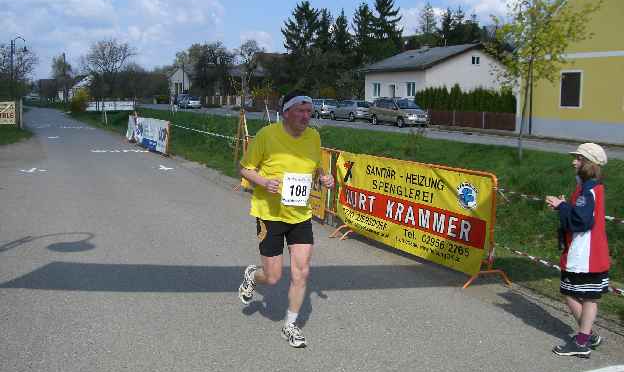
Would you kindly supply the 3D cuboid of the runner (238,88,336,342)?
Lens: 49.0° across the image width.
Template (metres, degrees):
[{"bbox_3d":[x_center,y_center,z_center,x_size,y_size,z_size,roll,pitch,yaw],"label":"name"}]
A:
[{"bbox_3d":[-0.197,0.206,4.889,0.640,1.750,0.750,-2,8,-18],"label":"runner"}]

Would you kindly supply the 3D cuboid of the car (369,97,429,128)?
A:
[{"bbox_3d":[5.000,-4.298,39.477,1.790,1.690,4.450,-3,8,-25],"label":"car"}]

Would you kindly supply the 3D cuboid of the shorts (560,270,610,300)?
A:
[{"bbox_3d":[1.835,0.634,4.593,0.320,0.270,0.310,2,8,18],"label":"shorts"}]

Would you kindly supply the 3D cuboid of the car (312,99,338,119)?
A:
[{"bbox_3d":[0.550,-6.232,54.655,1.750,1.500,4.350,-3,8,-24],"label":"car"}]

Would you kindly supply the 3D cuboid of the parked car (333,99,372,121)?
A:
[{"bbox_3d":[2.700,-5.476,49.005,1.750,1.460,4.300,-3,8,-25],"label":"parked car"}]

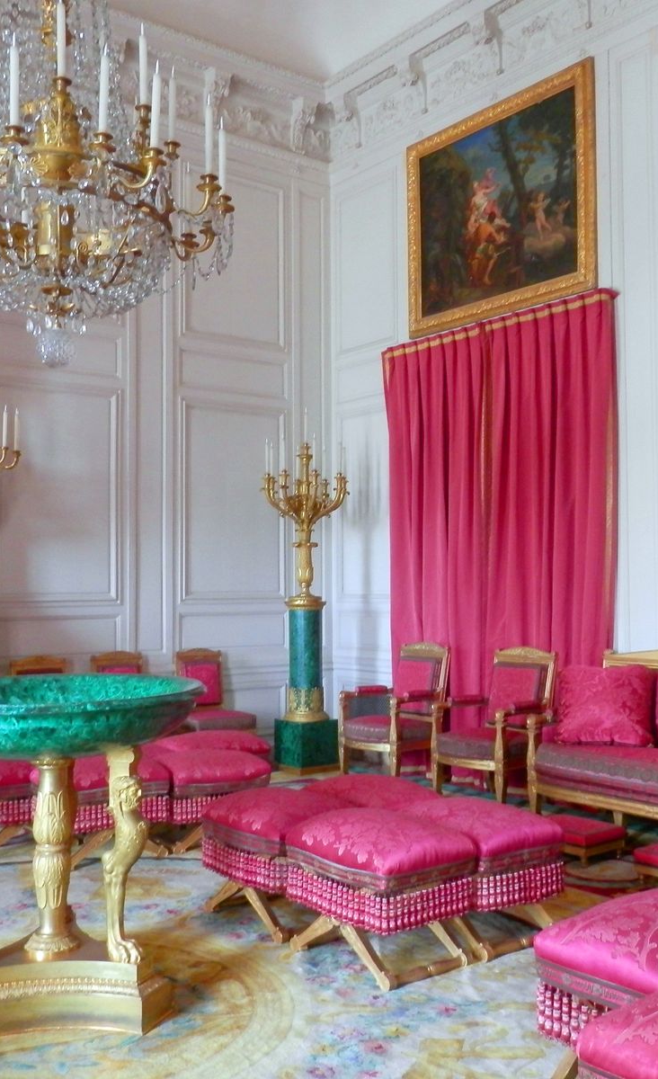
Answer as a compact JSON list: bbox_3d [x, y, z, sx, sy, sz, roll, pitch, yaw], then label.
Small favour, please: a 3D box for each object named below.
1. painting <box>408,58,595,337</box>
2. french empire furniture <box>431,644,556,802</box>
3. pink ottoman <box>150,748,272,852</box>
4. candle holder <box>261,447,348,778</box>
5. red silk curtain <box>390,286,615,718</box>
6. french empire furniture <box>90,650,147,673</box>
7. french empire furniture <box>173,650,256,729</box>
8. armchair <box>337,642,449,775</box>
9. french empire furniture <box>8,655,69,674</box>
[{"bbox_3d":[1.233,-2.462,7.789,0.100,1.586,1.883,1,-3,-38],"label":"painting"},{"bbox_3d":[1.169,1.288,7.430,0.620,1.028,0.640,-3,-3,44],"label":"french empire furniture"},{"bbox_3d":[-0.753,1.566,6.419,0.660,0.533,0.485,1,-3,-37],"label":"pink ottoman"},{"bbox_3d":[-0.206,0.542,8.777,0.718,2.774,0.718,1,-3,-37],"label":"candle holder"},{"bbox_3d":[1.189,0.110,7.678,0.200,3.402,2.335,1,-3,-38],"label":"red silk curtain"},{"bbox_3d":[-1.403,1.332,7.513,0.490,1.000,0.540,1,-3,-38],"label":"french empire furniture"},{"bbox_3d":[-0.925,1.424,8.508,0.504,1.004,0.553,1,-3,-37],"label":"french empire furniture"},{"bbox_3d":[0.530,1.385,8.513,0.640,1.057,0.679,1,-3,-37],"label":"armchair"},{"bbox_3d":[-1.885,1.322,7.139,0.490,1.000,0.540,1,-3,-38],"label":"french empire furniture"}]

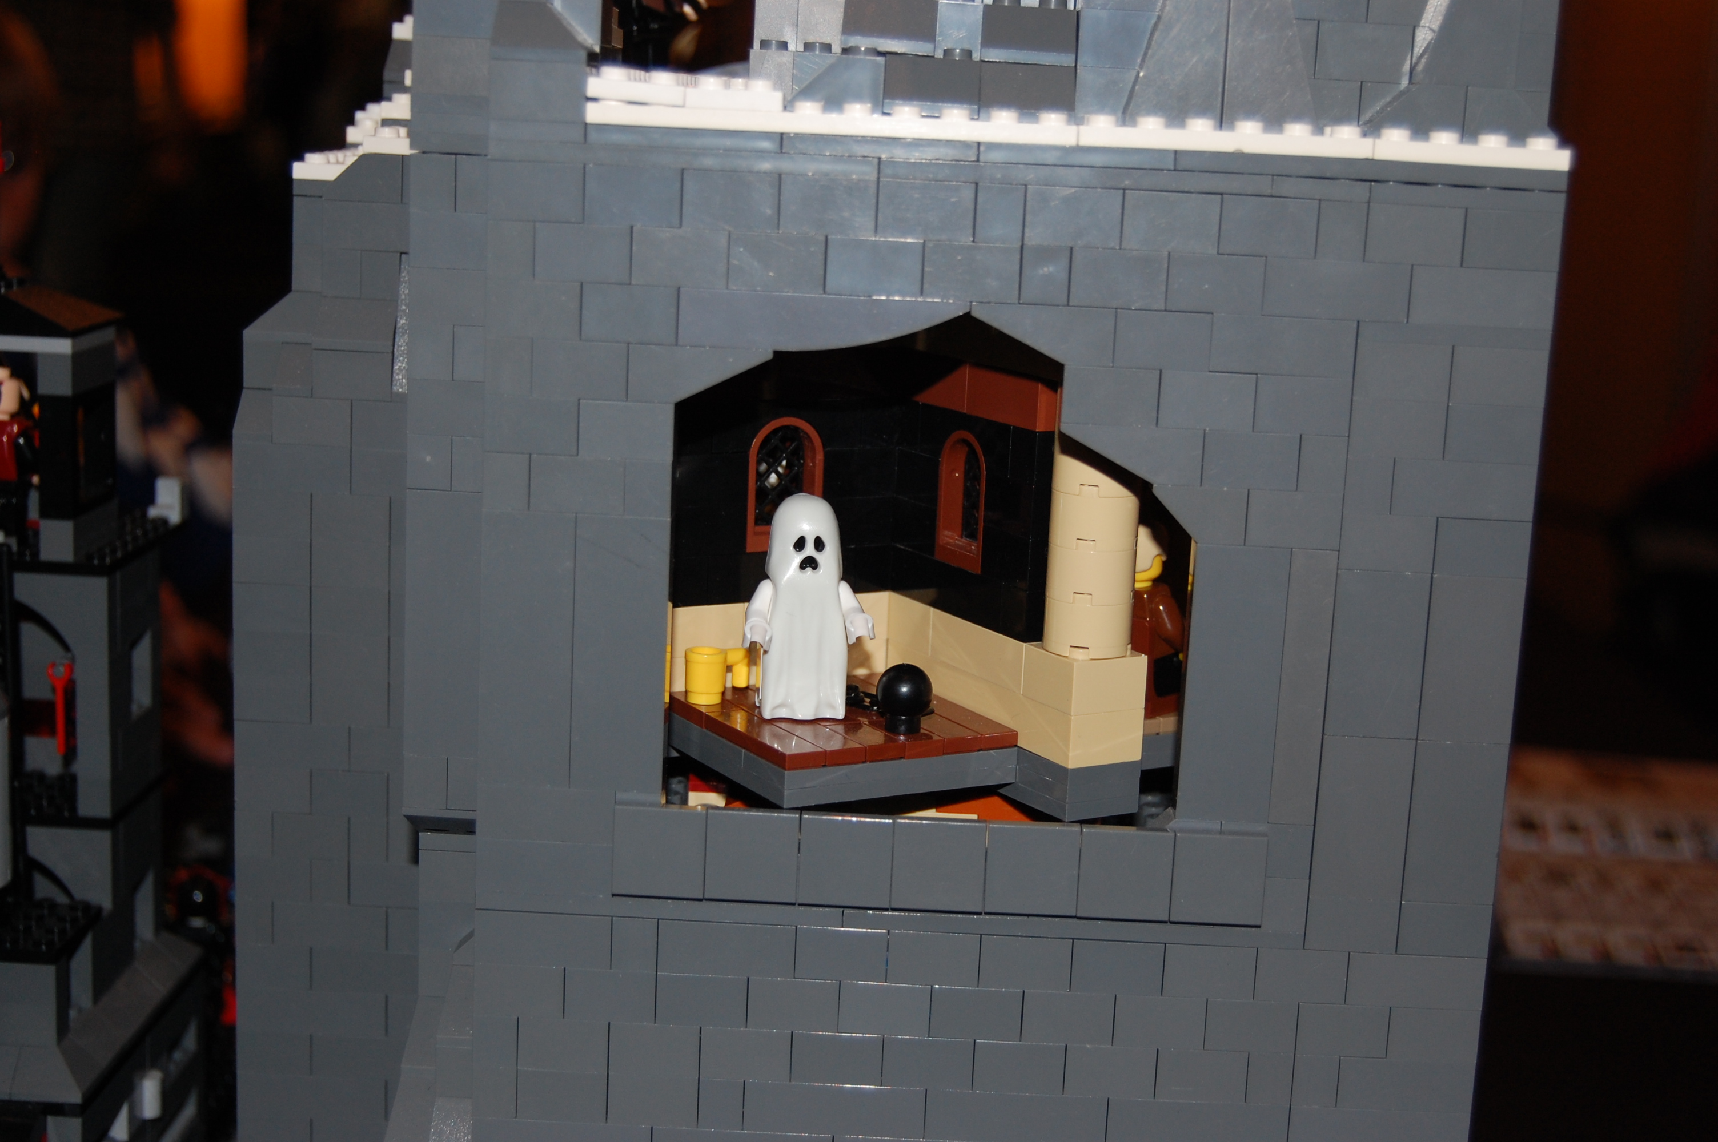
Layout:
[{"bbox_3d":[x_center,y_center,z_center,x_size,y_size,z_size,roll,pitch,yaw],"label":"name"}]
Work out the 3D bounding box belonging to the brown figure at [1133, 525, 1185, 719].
[{"bbox_3d":[0.055,0.007,0.464,0.017,0.034,0.022,-4,13,-30],"label":"brown figure"}]

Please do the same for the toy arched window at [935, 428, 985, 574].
[{"bbox_3d":[0.022,-0.013,0.457,0.008,0.026,0.016,-4,13,-30],"label":"toy arched window"}]

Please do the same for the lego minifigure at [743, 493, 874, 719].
[{"bbox_3d":[-0.010,0.006,0.444,0.024,0.041,0.014,1,11,-8],"label":"lego minifigure"}]

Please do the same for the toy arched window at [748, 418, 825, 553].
[{"bbox_3d":[-0.016,-0.017,0.467,0.016,0.026,0.008,-4,13,-30],"label":"toy arched window"}]

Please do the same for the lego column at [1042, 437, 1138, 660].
[{"bbox_3d":[0.042,-0.007,0.432,0.016,0.042,0.016,2,11,0],"label":"lego column"}]

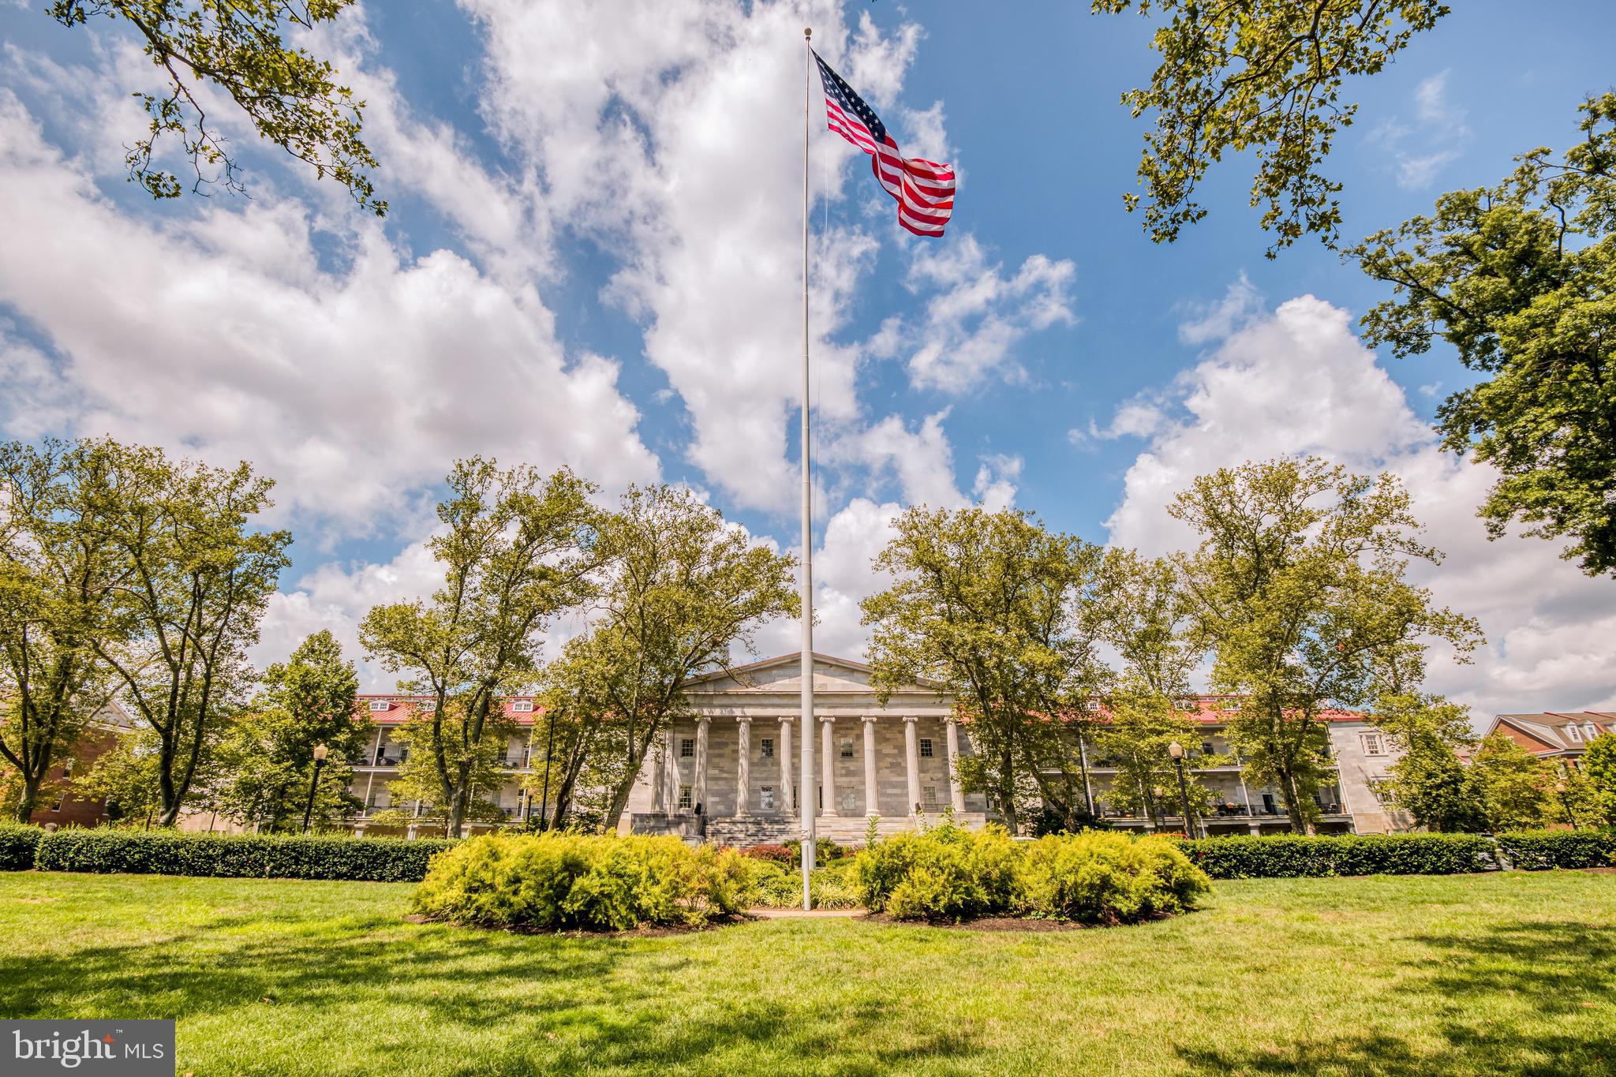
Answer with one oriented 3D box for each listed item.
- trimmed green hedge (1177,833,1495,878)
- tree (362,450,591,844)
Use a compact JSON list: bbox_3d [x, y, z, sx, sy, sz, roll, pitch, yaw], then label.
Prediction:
[{"bbox_3d":[10.683,6.542,13.916,6.967,0.830,1.100,2,-19,-6],"label":"trimmed green hedge"},{"bbox_3d":[-13.101,4.051,27.166,8.271,14.899,7.857,0,-19,0],"label":"tree"}]

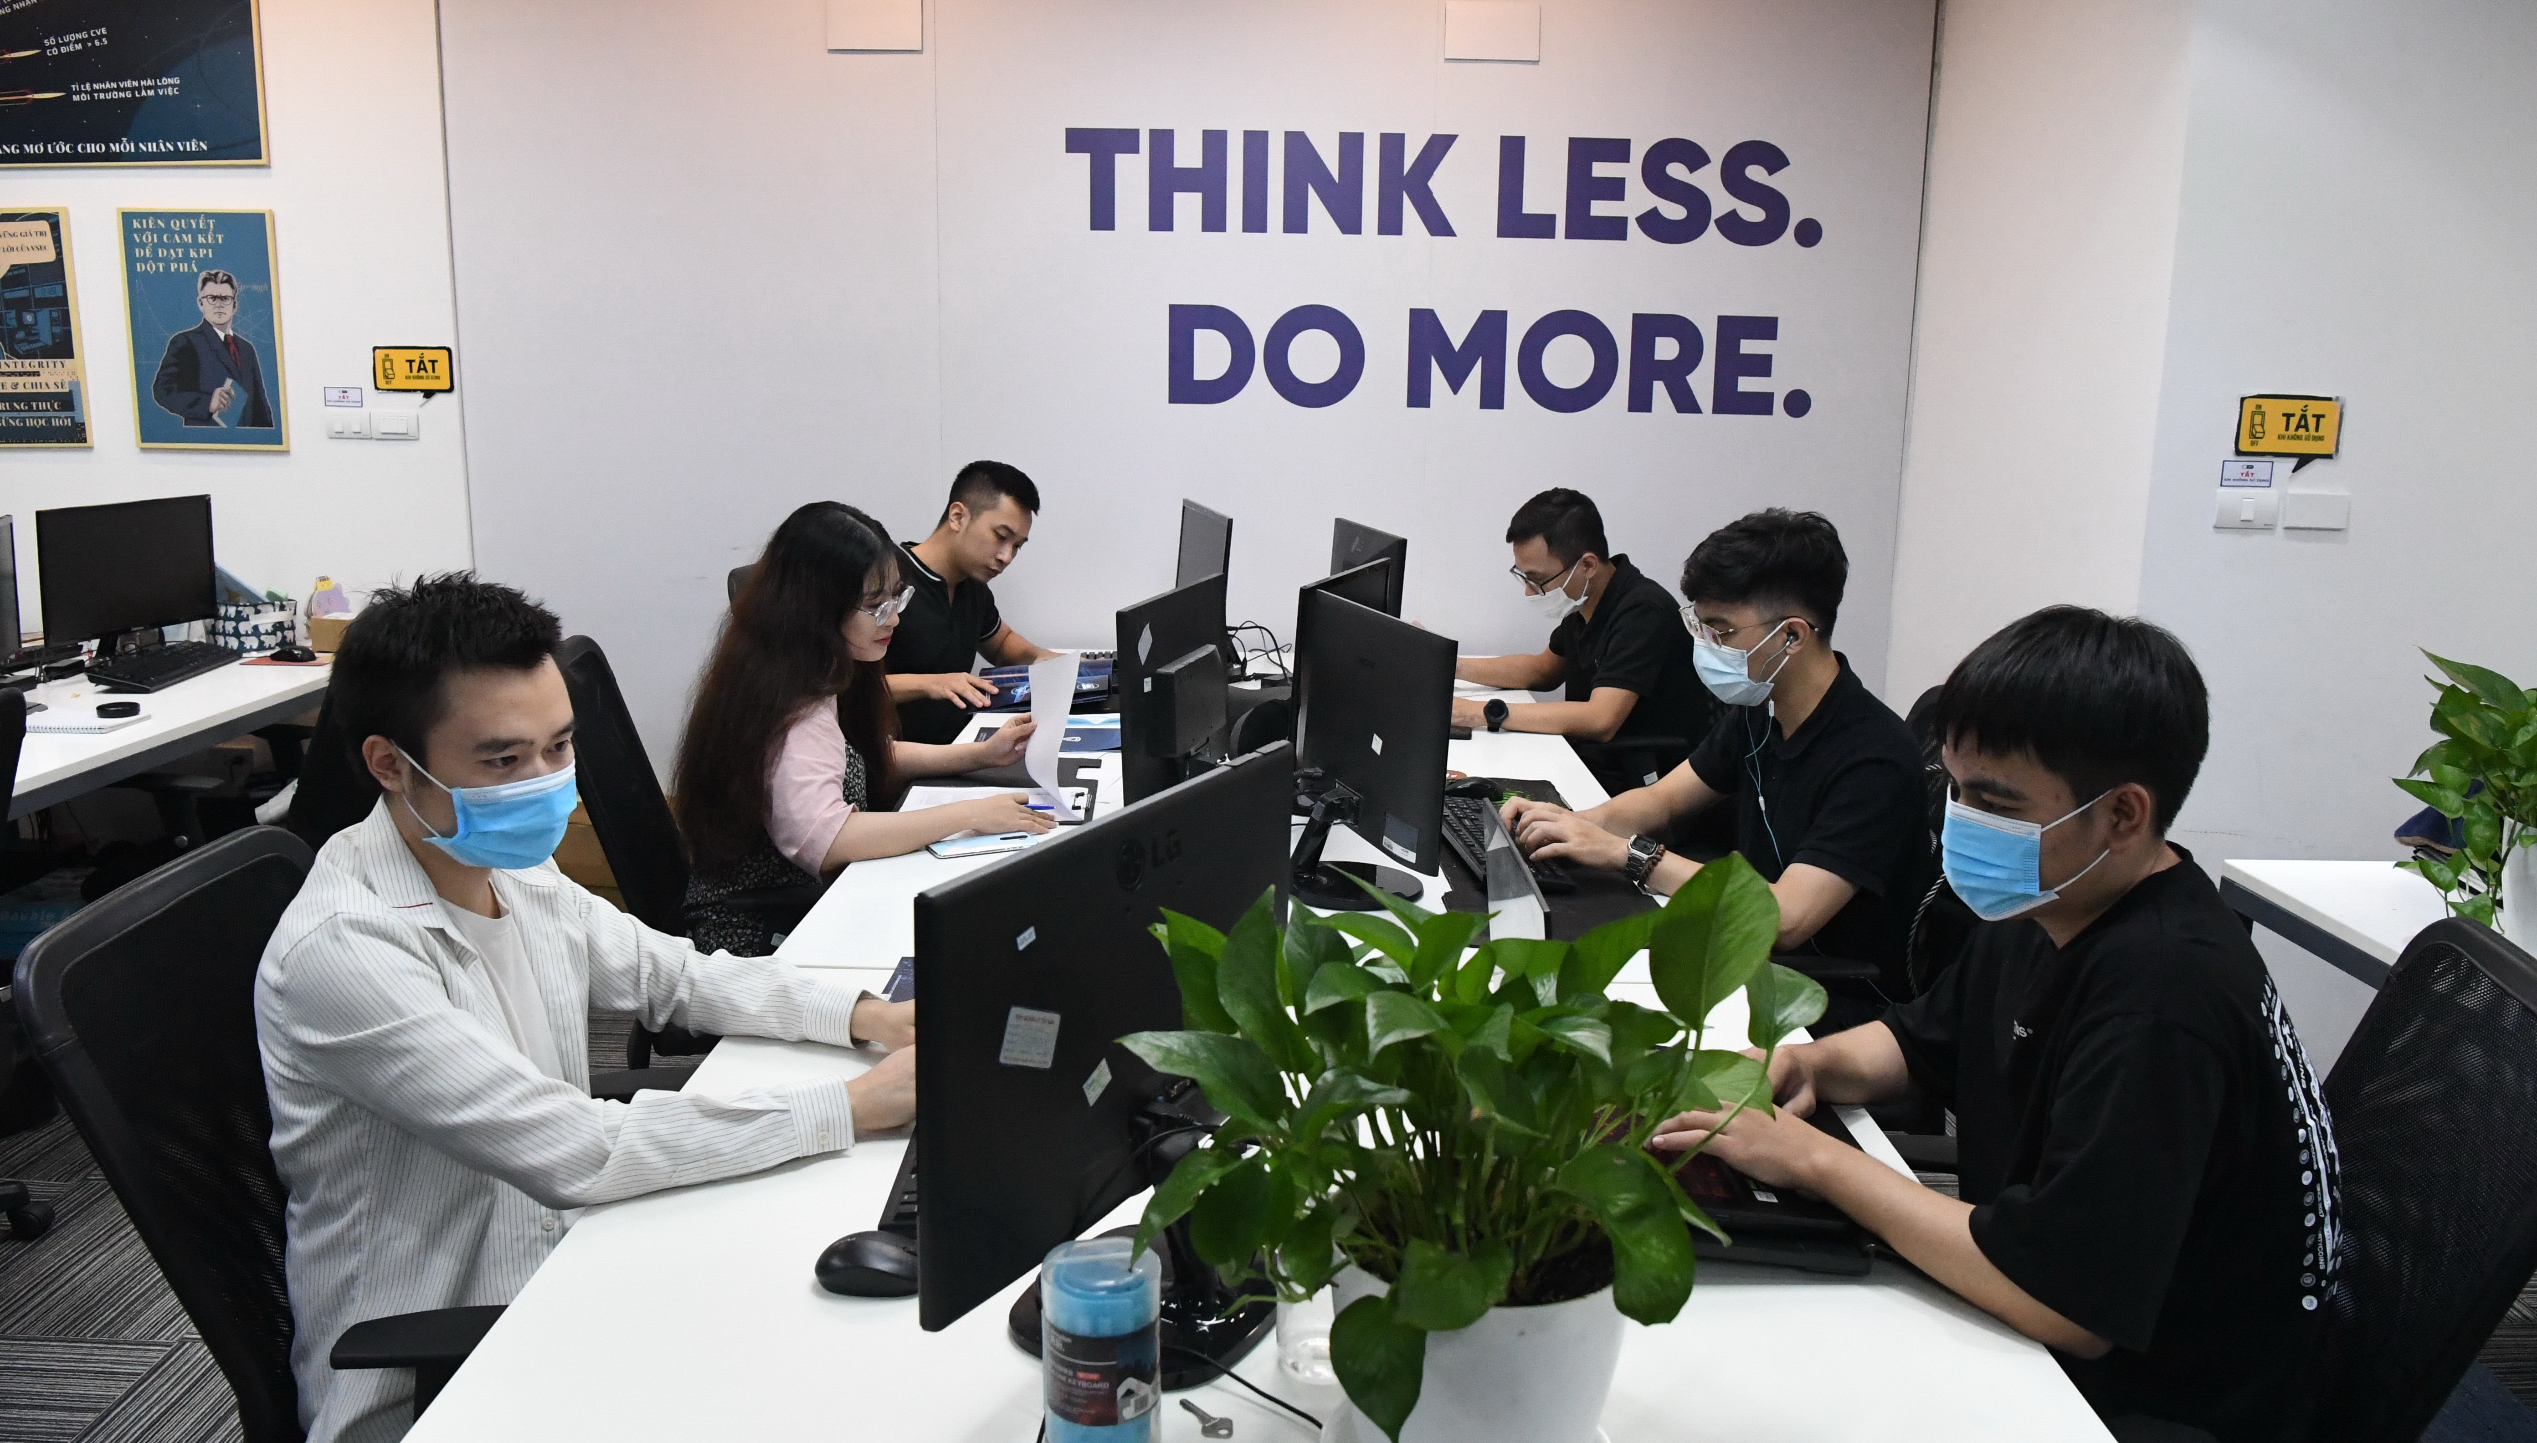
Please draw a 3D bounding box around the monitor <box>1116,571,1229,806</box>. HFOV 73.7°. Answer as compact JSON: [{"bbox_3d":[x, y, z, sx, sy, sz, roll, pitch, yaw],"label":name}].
[{"bbox_3d":[-0.134,-0.012,2.749,0.200,0.405,0.515,4,12,16],"label":"monitor"}]

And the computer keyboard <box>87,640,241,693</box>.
[{"bbox_3d":[-2.528,-0.123,3.873,0.160,0.035,0.450,-1,13,-7],"label":"computer keyboard"}]

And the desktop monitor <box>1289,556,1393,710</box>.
[{"bbox_3d":[0.097,-0.062,2.977,0.180,0.370,0.455,6,13,23],"label":"desktop monitor"}]

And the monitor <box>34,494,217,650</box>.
[{"bbox_3d":[-2.731,-0.325,4.030,0.200,0.395,0.510,3,12,8],"label":"monitor"}]

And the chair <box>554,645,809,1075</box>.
[{"bbox_3d":[-0.889,0.387,2.744,0.620,1.030,0.630,1,12,-1],"label":"chair"}]

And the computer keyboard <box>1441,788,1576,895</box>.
[{"bbox_3d":[0.352,0.182,2.655,0.140,0.035,0.430,-1,13,-8],"label":"computer keyboard"}]

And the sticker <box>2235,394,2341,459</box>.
[{"bbox_3d":[1.917,-0.552,3.179,0.200,0.113,0.008,1,12,0],"label":"sticker"}]

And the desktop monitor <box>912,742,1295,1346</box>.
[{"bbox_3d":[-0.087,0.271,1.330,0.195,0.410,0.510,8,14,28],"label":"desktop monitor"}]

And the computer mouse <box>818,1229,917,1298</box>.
[{"bbox_3d":[-0.335,0.448,1.423,0.106,0.038,0.063,0,12,-5],"label":"computer mouse"}]

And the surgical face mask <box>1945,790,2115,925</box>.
[{"bbox_3d":[0.614,0.109,1.370,0.115,0.105,0.140,-14,12,1],"label":"surgical face mask"}]

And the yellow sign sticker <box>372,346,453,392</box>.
[{"bbox_3d":[-2.130,-0.877,4.213,0.200,0.113,0.008,1,12,0],"label":"yellow sign sticker"}]

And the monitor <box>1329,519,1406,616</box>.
[{"bbox_3d":[0.207,-0.233,3.836,0.200,0.405,0.515,-2,12,-14],"label":"monitor"}]

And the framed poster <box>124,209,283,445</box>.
[{"bbox_3d":[-2.801,-1.022,4.446,0.403,0.623,0.025,1,12,0],"label":"framed poster"}]

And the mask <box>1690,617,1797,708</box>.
[{"bbox_3d":[0.623,-0.078,2.220,0.115,0.105,0.140,-13,13,-6],"label":"mask"}]

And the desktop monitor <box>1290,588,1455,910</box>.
[{"bbox_3d":[0.124,0.048,2.483,0.200,0.405,0.515,-3,13,-20],"label":"desktop monitor"}]

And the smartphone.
[{"bbox_3d":[-0.429,0.197,2.588,0.160,0.009,0.075,-4,13,-21],"label":"smartphone"}]

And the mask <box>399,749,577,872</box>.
[{"bbox_3d":[-0.673,0.083,1.482,0.100,0.100,0.140,19,18,20],"label":"mask"}]

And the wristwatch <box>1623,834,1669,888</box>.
[{"bbox_3d":[0.539,0.202,2.425,0.042,0.055,0.065,27,23,23],"label":"wristwatch"}]

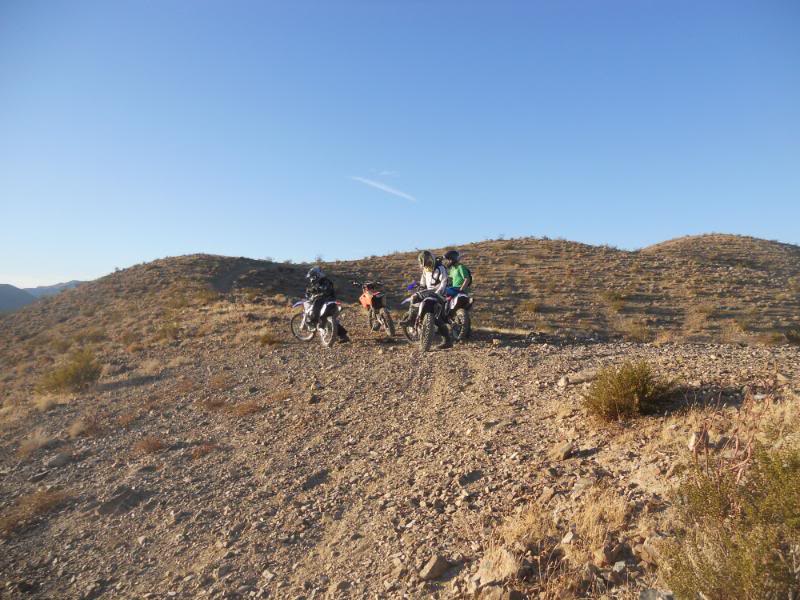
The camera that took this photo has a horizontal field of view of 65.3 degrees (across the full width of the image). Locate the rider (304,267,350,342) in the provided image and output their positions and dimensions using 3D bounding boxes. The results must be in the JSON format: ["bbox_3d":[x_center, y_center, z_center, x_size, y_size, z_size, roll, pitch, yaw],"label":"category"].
[{"bbox_3d":[-1.569,0.098,13.600,0.850,1.650,0.750,0,0,25],"label":"rider"}]

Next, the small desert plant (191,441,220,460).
[{"bbox_3d":[-1.668,1.290,5.350,0.249,0.158,0.231,0,-1,0],"label":"small desert plant"}]

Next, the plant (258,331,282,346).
[{"bbox_3d":[-2.885,0.858,13.900,0.520,0.350,0.470,0,0,0],"label":"plant"}]

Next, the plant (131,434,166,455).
[{"bbox_3d":[-2.308,1.332,5.750,0.304,0.170,0.282,0,-1,0],"label":"plant"}]

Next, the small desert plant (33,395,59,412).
[{"bbox_3d":[-4.658,1.360,8.200,0.331,0.218,0.307,0,-1,0],"label":"small desert plant"}]

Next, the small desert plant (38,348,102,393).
[{"bbox_3d":[-5.439,1.164,10.300,1.000,0.700,0.900,0,0,0],"label":"small desert plant"}]

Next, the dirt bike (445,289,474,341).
[{"bbox_3d":[1.003,0.280,13.467,0.800,1.200,2.100,0,0,-24],"label":"dirt bike"}]

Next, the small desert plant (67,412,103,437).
[{"bbox_3d":[-3.276,1.307,6.500,0.384,0.249,0.356,0,-1,0],"label":"small desert plant"}]

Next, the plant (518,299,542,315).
[{"bbox_3d":[5.019,0.250,24.000,0.895,0.566,0.831,0,-1,0],"label":"plant"}]

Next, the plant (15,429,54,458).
[{"bbox_3d":[-3.622,1.426,6.200,0.370,0.300,0.340,0,0,0],"label":"plant"}]

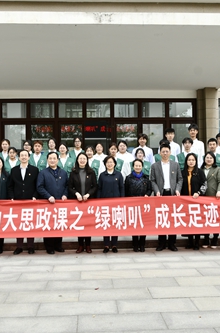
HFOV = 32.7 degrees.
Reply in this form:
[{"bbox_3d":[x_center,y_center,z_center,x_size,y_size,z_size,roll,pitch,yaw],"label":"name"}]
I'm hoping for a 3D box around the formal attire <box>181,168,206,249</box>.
[{"bbox_3d":[1.465,0.727,6.578,0.440,1.410,0.310,-1,-1,2],"label":"formal attire"}]

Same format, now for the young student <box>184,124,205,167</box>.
[{"bbox_3d":[1.769,0.025,7.891,0.480,1.820,0.300,-1,-1,3],"label":"young student"}]

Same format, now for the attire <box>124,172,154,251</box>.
[{"bbox_3d":[0.496,0.753,6.526,0.470,1.380,0.320,-1,-1,-2],"label":"attire"}]

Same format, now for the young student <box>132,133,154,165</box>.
[{"bbox_3d":[0.724,0.167,8.099,0.470,1.750,0.290,-1,-1,-1],"label":"young student"}]

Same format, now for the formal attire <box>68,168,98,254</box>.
[{"bbox_3d":[-0.460,0.714,6.338,0.450,1.428,0.290,-1,-1,-1],"label":"formal attire"}]

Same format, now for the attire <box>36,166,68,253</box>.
[{"bbox_3d":[-0.989,0.730,6.447,0.540,1.460,0.330,-1,-1,-4],"label":"attire"}]

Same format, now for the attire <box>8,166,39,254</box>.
[{"bbox_3d":[-1.457,0.700,6.328,0.500,1.485,0.300,-1,-1,-5],"label":"attire"}]

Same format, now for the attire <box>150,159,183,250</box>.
[{"bbox_3d":[0.962,0.652,6.380,0.530,1.560,0.330,-1,-1,0],"label":"attire"}]

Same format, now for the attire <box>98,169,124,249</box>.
[{"bbox_3d":[0.017,0.728,6.348,0.430,1.388,0.290,-1,-1,-1],"label":"attire"}]

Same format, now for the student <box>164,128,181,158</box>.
[{"bbox_3d":[1.284,0.084,7.891,0.480,1.770,0.300,-1,-1,2],"label":"student"}]

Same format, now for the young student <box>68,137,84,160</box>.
[{"bbox_3d":[-0.707,0.236,7.686,0.440,1.680,0.280,-1,-1,-3],"label":"young student"}]

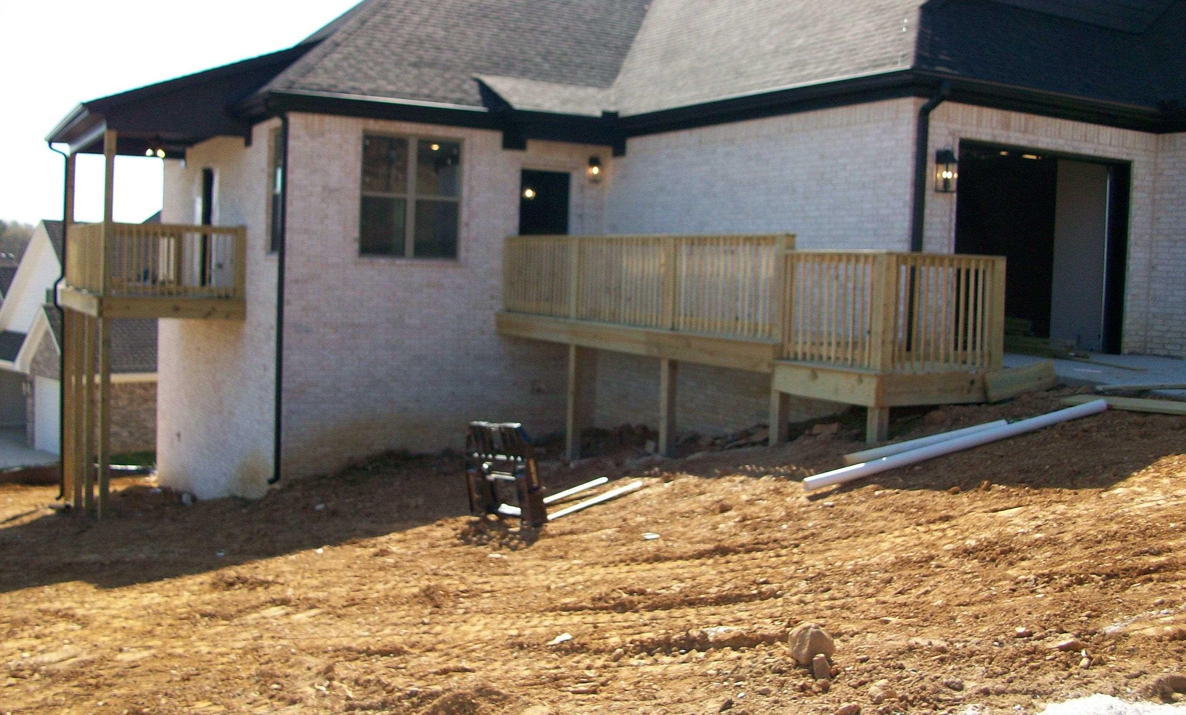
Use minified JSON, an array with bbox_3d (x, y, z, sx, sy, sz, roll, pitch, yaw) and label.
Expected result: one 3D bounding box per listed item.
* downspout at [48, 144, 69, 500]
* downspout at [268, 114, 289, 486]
[{"bbox_3d":[-9.518,-0.554,20.619,0.379,6.353,0.110,-1,5,-31],"label":"downspout"},{"bbox_3d":[-4.256,-0.778,15.694,0.204,5.004,0.108,-1,5,-31],"label":"downspout"}]

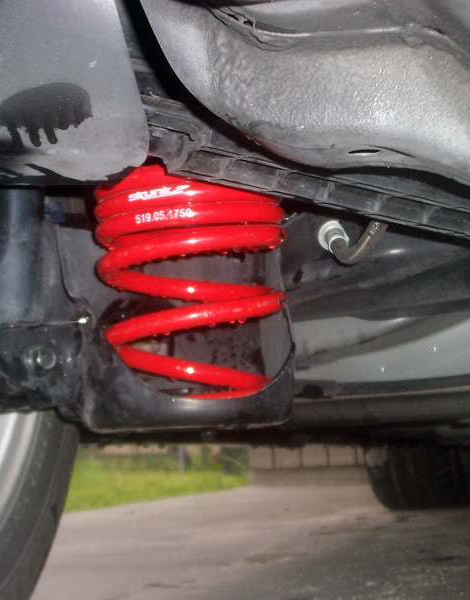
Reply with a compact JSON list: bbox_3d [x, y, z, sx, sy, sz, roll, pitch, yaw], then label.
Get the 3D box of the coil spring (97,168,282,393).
[{"bbox_3d":[-0.025,-0.005,0.865,0.106,0.144,0.106,-1,-1,0],"label":"coil spring"}]

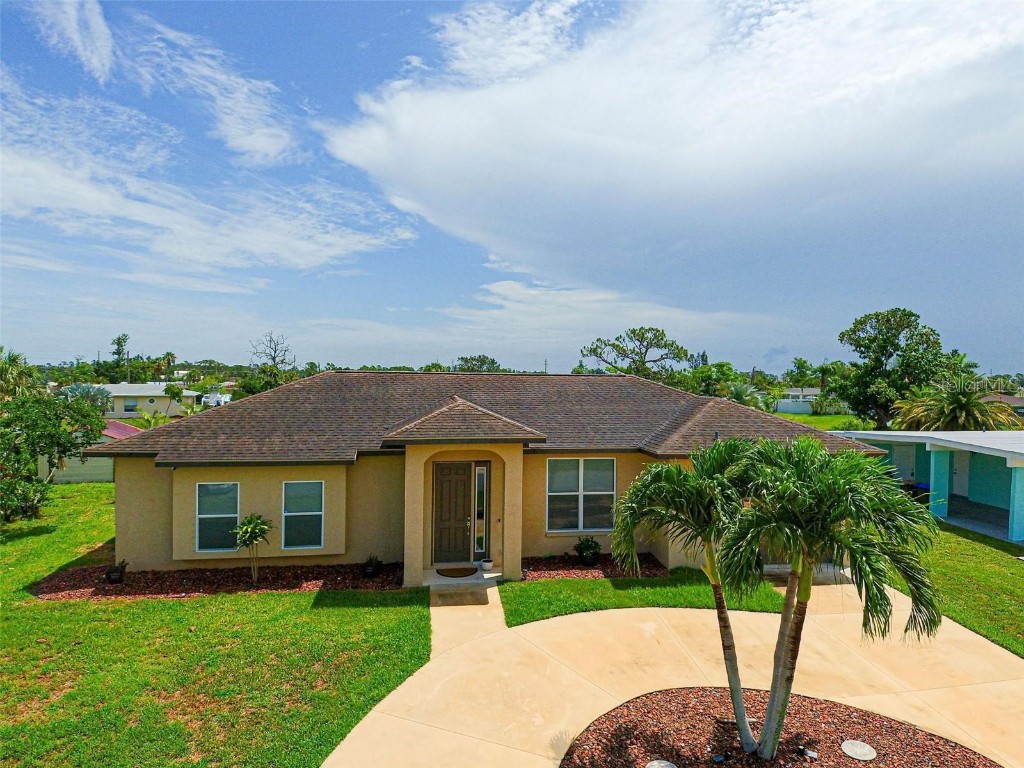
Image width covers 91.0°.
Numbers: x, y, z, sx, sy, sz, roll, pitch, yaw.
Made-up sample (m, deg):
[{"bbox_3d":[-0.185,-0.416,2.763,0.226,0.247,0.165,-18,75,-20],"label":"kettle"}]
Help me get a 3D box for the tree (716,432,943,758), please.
[{"bbox_3d":[4.095,2.736,6.466,2.390,4.120,2.350,0,1,-7],"label":"tree"}]

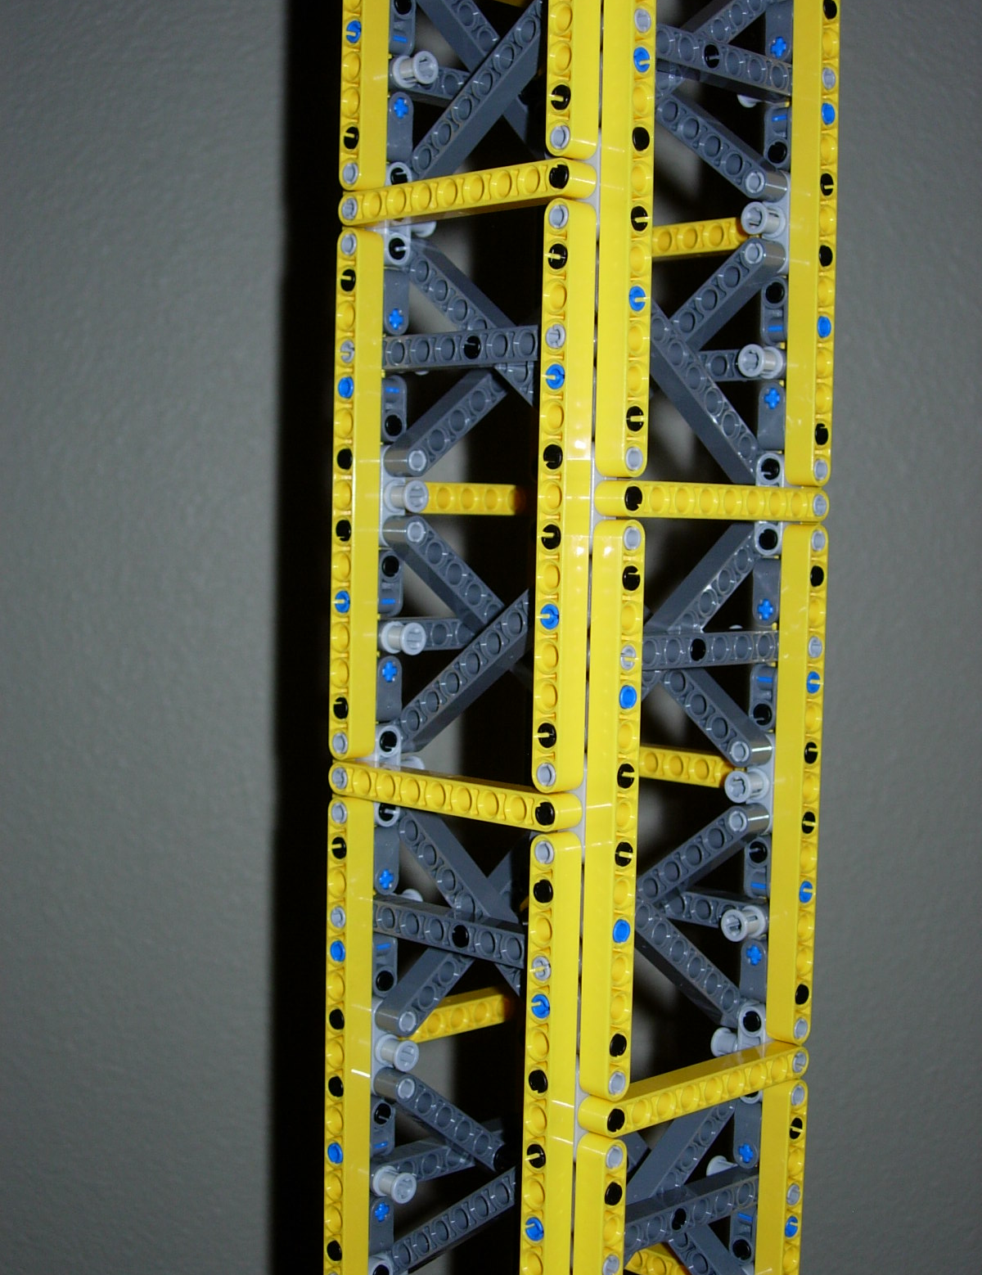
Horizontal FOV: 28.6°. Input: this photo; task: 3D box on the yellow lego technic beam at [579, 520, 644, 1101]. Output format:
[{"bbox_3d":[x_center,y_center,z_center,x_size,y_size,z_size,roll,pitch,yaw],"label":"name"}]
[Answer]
[{"bbox_3d":[0.025,0.036,0.397,0.008,0.119,0.007,5,5,45],"label":"yellow lego technic beam"}]

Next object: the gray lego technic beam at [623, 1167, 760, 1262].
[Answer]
[{"bbox_3d":[0.039,0.129,0.431,0.008,0.007,0.071,5,5,45],"label":"gray lego technic beam"}]

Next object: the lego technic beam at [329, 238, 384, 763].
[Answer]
[{"bbox_3d":[-0.030,-0.032,0.438,0.007,0.119,0.008,5,5,45],"label":"lego technic beam"}]

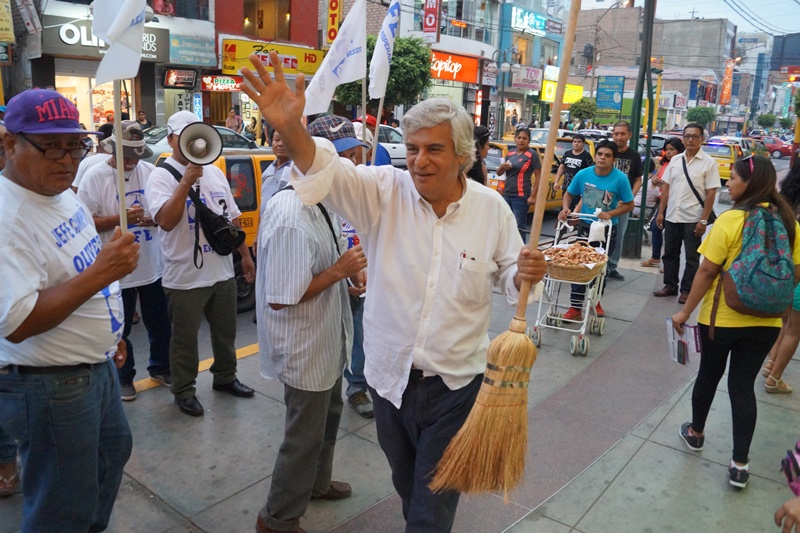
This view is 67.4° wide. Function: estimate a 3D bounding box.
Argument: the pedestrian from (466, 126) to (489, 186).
[{"bbox_3d":[0.632,-0.426,5.326,0.360,1.600,0.480,-2,13,-17],"label":"pedestrian"}]

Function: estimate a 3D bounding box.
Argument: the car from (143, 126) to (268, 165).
[{"bbox_3d":[-4.652,-2.463,13.589,1.700,1.430,4.350,12,17,38],"label":"car"}]

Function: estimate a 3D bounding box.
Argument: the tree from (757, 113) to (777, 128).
[{"bbox_3d":[46.752,-17.516,76.610,2.400,3.750,2.400,12,17,38],"label":"tree"}]

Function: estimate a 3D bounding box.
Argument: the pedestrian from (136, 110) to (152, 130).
[{"bbox_3d":[-6.714,-3.306,15.898,0.460,1.580,0.300,-8,16,-34],"label":"pedestrian"}]

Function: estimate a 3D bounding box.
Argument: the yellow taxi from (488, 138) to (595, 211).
[{"bbox_3d":[2.226,-1.636,10.900,1.670,1.500,4.250,10,15,32],"label":"yellow taxi"}]

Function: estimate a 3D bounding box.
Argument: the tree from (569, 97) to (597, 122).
[{"bbox_3d":[9.128,-6.827,30.000,1.550,3.200,1.550,2,13,0],"label":"tree"}]

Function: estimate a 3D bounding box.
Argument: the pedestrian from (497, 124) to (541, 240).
[{"bbox_3d":[1.411,-0.817,7.149,0.480,1.580,0.340,6,14,17],"label":"pedestrian"}]

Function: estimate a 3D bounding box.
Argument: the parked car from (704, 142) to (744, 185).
[{"bbox_3d":[11.867,-3.884,22.437,1.660,1.460,4.200,11,16,34],"label":"parked car"}]

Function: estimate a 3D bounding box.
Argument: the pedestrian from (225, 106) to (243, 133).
[{"bbox_3d":[-4.355,-3.352,15.774,0.500,1.580,0.380,-2,13,-17],"label":"pedestrian"}]

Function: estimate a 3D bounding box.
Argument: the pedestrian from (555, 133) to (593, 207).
[{"bbox_3d":[2.491,-1.066,8.785,0.550,1.680,0.360,6,14,20],"label":"pedestrian"}]

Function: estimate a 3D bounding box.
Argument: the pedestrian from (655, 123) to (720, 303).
[{"bbox_3d":[2.921,-0.539,5.957,0.550,1.680,0.360,13,18,39],"label":"pedestrian"}]

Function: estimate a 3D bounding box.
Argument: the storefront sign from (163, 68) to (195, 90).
[{"bbox_3d":[-6.308,-5.389,17.216,0.120,0.570,1.020,12,17,38],"label":"storefront sign"}]

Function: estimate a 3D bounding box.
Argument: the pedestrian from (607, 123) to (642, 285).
[{"bbox_3d":[2.399,-0.689,6.479,0.540,1.710,0.380,5,13,14],"label":"pedestrian"}]

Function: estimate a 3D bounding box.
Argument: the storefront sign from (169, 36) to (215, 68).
[{"bbox_3d":[-5.577,-5.834,16.200,1.200,0.760,0.150,-5,15,-29],"label":"storefront sign"}]

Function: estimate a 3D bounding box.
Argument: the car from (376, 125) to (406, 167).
[{"bbox_3d":[-1.130,-3.470,17.713,1.680,1.420,4.300,12,17,38],"label":"car"}]

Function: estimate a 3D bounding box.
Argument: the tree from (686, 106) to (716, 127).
[{"bbox_3d":[17.593,-7.761,35.000,1.850,3.300,1.850,2,13,0],"label":"tree"}]

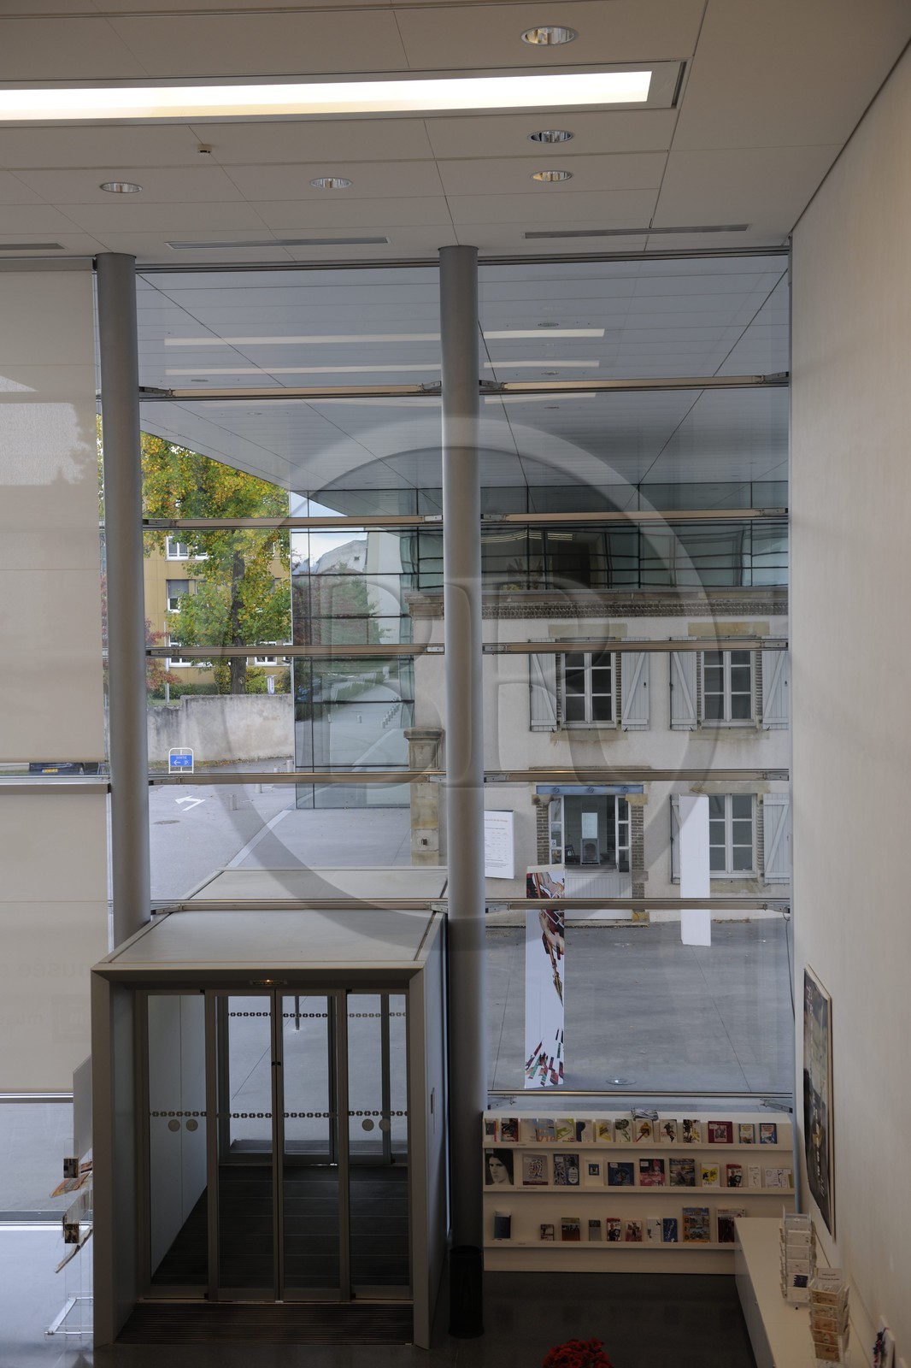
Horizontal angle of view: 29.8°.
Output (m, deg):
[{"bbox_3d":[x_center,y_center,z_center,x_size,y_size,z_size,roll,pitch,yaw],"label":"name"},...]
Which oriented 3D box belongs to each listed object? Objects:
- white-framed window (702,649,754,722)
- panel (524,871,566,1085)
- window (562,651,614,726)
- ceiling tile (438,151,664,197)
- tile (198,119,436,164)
[{"bbox_3d":[4.814,-0.023,30.156,0.916,1.538,0.120,-1,3,4],"label":"white-framed window"},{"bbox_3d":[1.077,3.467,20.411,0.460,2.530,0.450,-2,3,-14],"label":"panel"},{"bbox_3d":[2.357,0.001,30.307,0.925,1.556,0.120,-1,3,4],"label":"window"},{"bbox_3d":[0.684,-3.606,12.064,1.571,0.030,1.063,-1,3,3],"label":"ceiling tile"},{"bbox_3d":[-0.901,-3.540,11.152,1.479,0.030,0.974,-1,3,3],"label":"tile"}]

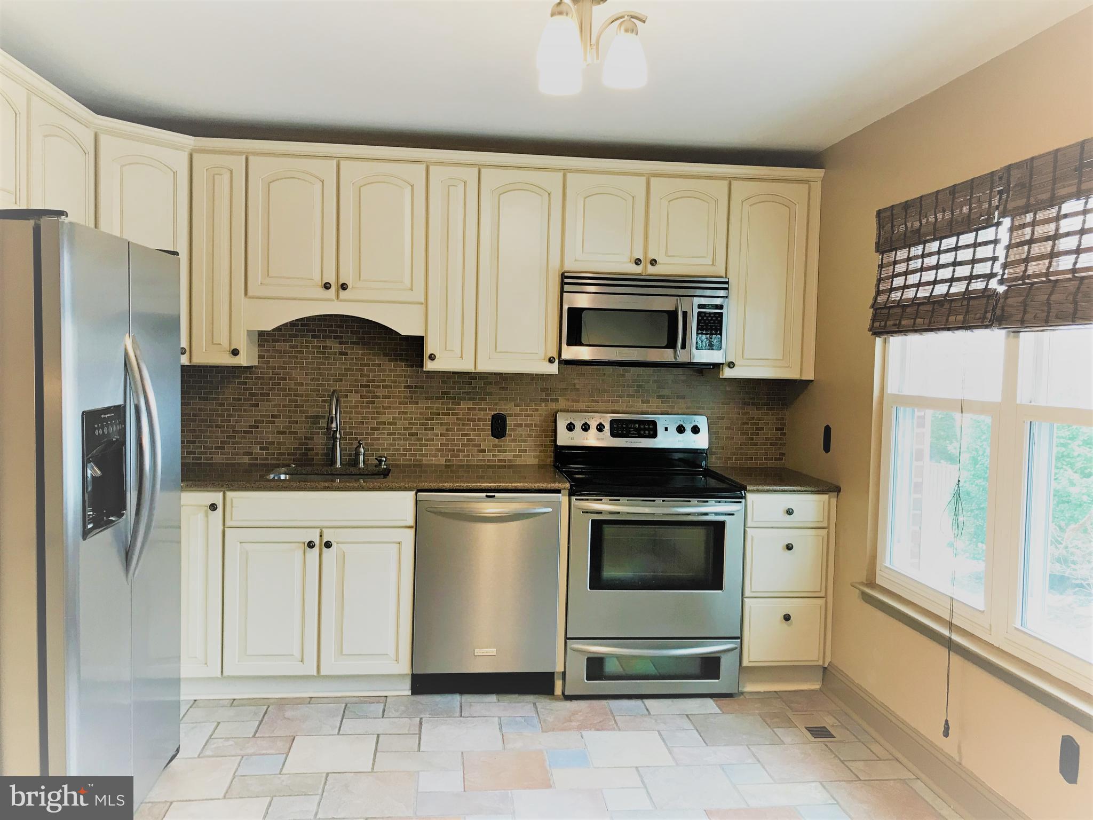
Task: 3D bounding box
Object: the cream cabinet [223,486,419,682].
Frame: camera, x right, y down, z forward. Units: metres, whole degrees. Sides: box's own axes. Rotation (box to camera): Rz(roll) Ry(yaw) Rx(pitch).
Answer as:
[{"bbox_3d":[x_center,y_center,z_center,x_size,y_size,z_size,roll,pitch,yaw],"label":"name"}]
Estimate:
[{"bbox_3d":[-0.969,0.735,3.942,0.780,0.857,0.625,1,3,-6],"label":"cream cabinet"}]

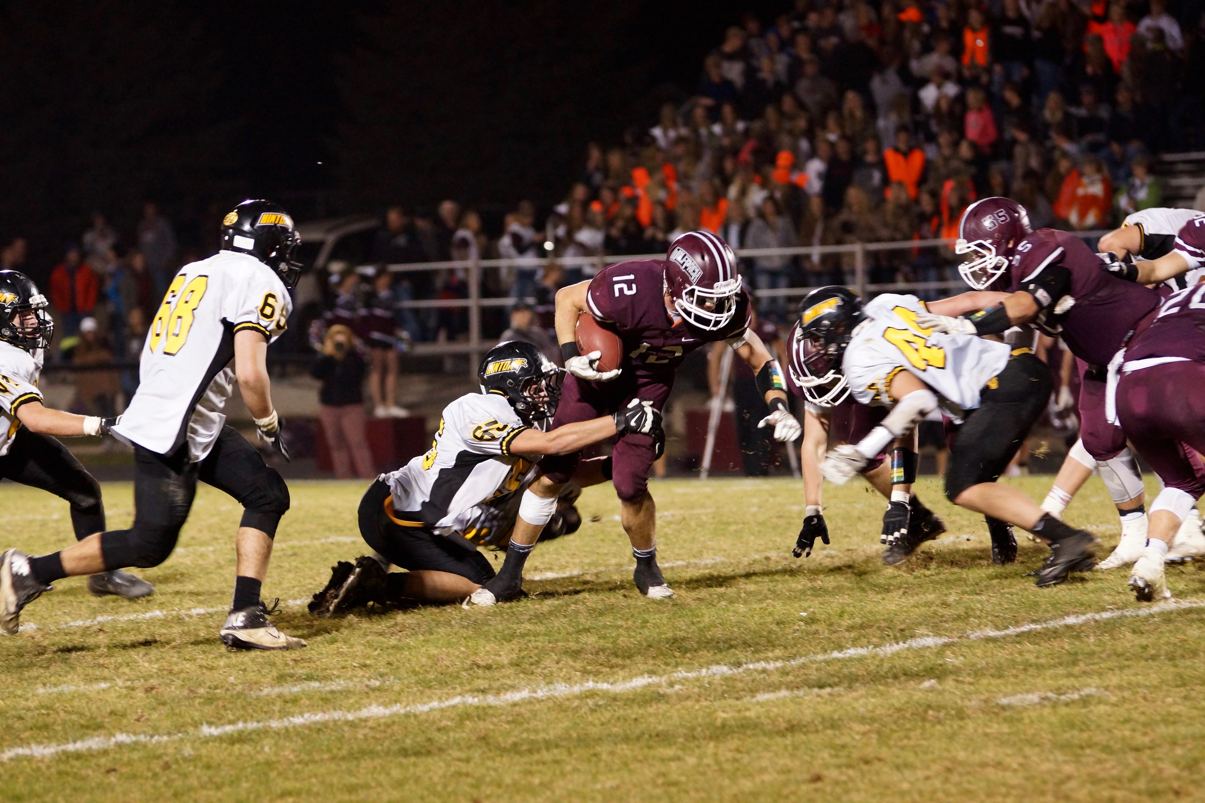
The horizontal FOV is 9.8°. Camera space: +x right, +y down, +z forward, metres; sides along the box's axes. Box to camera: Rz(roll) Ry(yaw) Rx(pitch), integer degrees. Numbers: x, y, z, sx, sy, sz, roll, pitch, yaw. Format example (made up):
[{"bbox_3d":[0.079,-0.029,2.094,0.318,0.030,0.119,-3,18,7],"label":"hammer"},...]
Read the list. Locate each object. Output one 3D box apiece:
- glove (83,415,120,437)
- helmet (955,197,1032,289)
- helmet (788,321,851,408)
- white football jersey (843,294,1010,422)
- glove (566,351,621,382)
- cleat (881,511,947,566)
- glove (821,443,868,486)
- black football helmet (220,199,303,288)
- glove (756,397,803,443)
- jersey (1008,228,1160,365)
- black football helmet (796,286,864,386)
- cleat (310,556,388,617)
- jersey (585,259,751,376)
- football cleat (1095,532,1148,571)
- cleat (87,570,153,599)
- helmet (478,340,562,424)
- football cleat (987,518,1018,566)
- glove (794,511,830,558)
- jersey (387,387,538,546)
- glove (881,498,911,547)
[{"bbox_3d":[-2.067,0.106,29.200,0.190,0.100,0.080,2,-24,-6],"label":"glove"},{"bbox_3d":[1.550,-0.648,28.094,0.345,0.306,0.245,-18,3,-17],"label":"helmet"},{"bbox_3d":[0.913,-0.173,29.993,0.240,0.338,0.300,-12,-38,36],"label":"helmet"},{"bbox_3d":[1.352,-0.184,29.300,0.720,0.380,0.520,16,41,16],"label":"white football jersey"},{"bbox_3d":[-0.040,-0.140,28.200,0.210,0.120,0.110,15,40,3],"label":"glove"},{"bbox_3d":[1.329,0.587,30.200,0.300,0.125,0.108,-29,0,-6],"label":"cleat"},{"bbox_3d":[1.036,0.271,30.200,0.200,0.140,0.090,-30,-36,0],"label":"glove"},{"bbox_3d":[-1.196,-0.561,24.711,0.338,0.300,0.240,10,-4,-33],"label":"black football helmet"},{"bbox_3d":[0.712,0.079,28.200,0.160,0.180,0.100,17,-37,-9],"label":"glove"},{"bbox_3d":[2.001,-0.434,29.200,0.640,0.380,0.540,39,-6,-3],"label":"jersey"},{"bbox_3d":[0.921,-0.301,28.794,0.341,0.303,0.242,-32,6,-18],"label":"black football helmet"},{"bbox_3d":[-1.039,0.759,28.900,0.140,0.300,0.110,29,0,-45],"label":"cleat"},{"bbox_3d":[0.268,-0.335,28.400,0.580,0.360,0.620,8,-38,-32],"label":"jersey"},{"bbox_3d":[2.201,0.639,29.800,0.290,0.150,0.110,-11,7,-40],"label":"football cleat"},{"bbox_3d":[-2.083,0.786,30.400,0.300,0.130,0.105,2,1,15],"label":"cleat"},{"bbox_3d":[-0.334,-0.080,28.500,0.335,0.300,0.250,10,3,19],"label":"helmet"},{"bbox_3d":[1.721,0.611,30.200,0.110,0.140,0.290,3,32,15],"label":"football cleat"},{"bbox_3d":[0.928,0.594,31.200,0.140,0.205,0.070,16,0,9],"label":"glove"},{"bbox_3d":[-0.532,0.262,27.500,0.480,0.580,0.560,44,0,3],"label":"jersey"},{"bbox_3d":[1.260,0.522,30.200,0.115,0.200,0.075,12,-6,-4],"label":"glove"}]

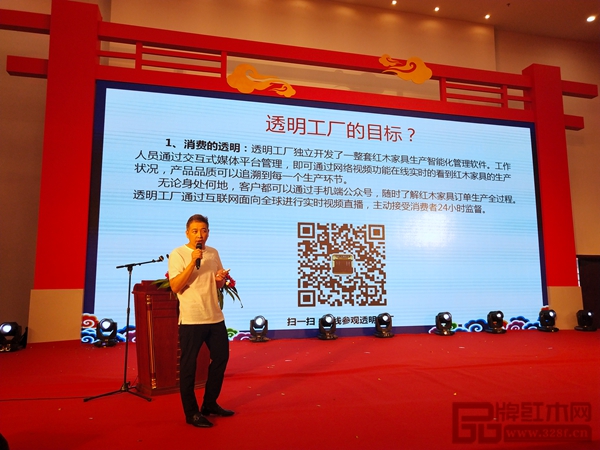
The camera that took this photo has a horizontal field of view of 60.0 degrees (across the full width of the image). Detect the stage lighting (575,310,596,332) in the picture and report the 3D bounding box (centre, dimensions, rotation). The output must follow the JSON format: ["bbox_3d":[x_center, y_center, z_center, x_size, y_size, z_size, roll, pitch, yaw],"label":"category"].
[{"bbox_3d":[8.571,2.877,15.606,0.410,0.605,0.430,2,-9,-15],"label":"stage lighting"}]

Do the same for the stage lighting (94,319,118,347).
[{"bbox_3d":[-4.161,2.328,11.222,0.410,0.605,0.430,1,-8,-8],"label":"stage lighting"}]

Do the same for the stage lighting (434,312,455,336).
[{"bbox_3d":[3.949,2.707,14.215,0.410,0.605,0.430,2,-9,-15],"label":"stage lighting"}]

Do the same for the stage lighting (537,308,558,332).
[{"bbox_3d":[7.385,2.870,15.503,0.410,0.605,0.430,2,-9,-15],"label":"stage lighting"}]

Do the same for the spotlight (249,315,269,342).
[{"bbox_3d":[-0.940,2.453,12.230,0.410,0.605,0.430,2,-9,-15],"label":"spotlight"}]

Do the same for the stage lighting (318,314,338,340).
[{"bbox_3d":[0.692,2.543,12.930,0.410,0.605,0.430,2,-9,-15],"label":"stage lighting"}]

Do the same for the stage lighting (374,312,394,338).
[{"bbox_3d":[2.195,2.625,13.565,0.410,0.605,0.430,2,-9,-15],"label":"stage lighting"}]

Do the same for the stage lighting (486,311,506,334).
[{"bbox_3d":[5.585,2.785,14.832,0.410,0.605,0.430,2,-9,-15],"label":"stage lighting"}]

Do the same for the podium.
[{"bbox_3d":[-1.382,1.232,5.805,0.820,1.175,0.520,5,-10,-35],"label":"podium"}]

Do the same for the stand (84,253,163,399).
[{"bbox_3d":[-1.798,1.035,5.382,0.721,1.448,0.639,4,-9,-25],"label":"stand"}]

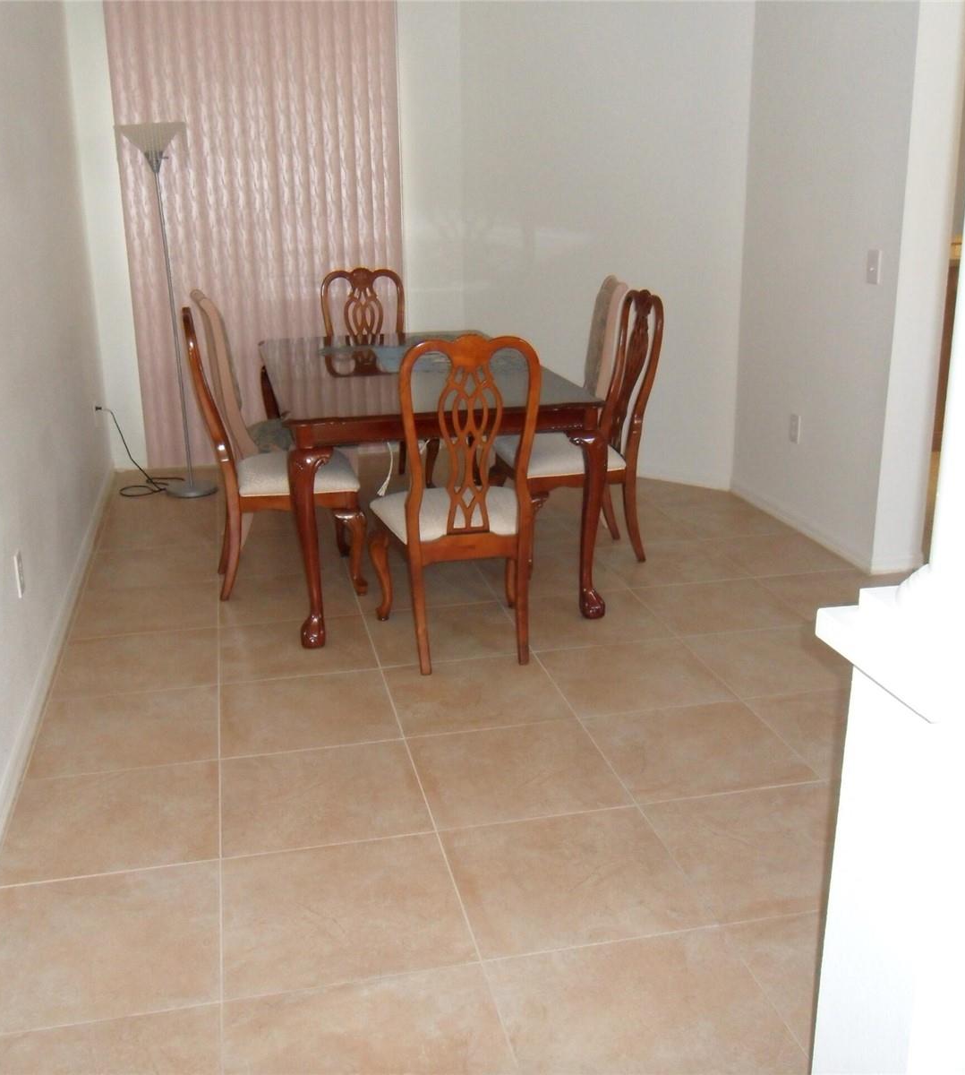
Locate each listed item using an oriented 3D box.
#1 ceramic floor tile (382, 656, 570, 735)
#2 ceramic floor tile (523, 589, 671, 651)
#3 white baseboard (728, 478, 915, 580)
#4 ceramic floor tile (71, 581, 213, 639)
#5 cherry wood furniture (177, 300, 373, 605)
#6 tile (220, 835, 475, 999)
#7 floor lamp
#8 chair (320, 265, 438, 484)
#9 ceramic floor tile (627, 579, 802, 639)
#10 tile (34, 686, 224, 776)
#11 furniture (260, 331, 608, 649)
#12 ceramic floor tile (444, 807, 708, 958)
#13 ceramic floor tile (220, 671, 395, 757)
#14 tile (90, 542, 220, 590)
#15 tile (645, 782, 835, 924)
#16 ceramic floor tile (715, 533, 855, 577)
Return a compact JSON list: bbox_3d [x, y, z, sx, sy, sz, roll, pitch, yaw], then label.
[{"bbox_3d":[-0.021,0.489,3.483,0.510,0.010,0.505,-4,18,-12],"label":"ceramic floor tile"},{"bbox_3d":[0.367,0.295,3.967,0.508,0.010,0.483,-5,18,-12],"label":"ceramic floor tile"},{"bbox_3d":[1.527,-0.092,5.154,0.222,0.083,1.349,-4,18,-12],"label":"white baseboard"},{"bbox_3d":[-1.226,0.269,4.098,0.508,0.010,0.483,-5,18,-12],"label":"ceramic floor tile"},{"bbox_3d":[-0.777,-0.336,4.166,0.620,1.044,0.517,-4,17,-12],"label":"cherry wood furniture"},{"bbox_3d":[-0.307,0.813,2.449,0.510,0.010,0.505,-4,18,-12],"label":"tile"},{"bbox_3d":[-1.494,-1.061,5.384,0.310,1.748,0.310,-5,18,-12],"label":"floor lamp"},{"bbox_3d":[-0.540,-0.776,5.618,0.527,1.044,0.644,-4,17,-12],"label":"chair"},{"bbox_3d":[0.826,0.250,3.999,0.488,0.010,0.488,-4,17,-12],"label":"ceramic floor tile"},{"bbox_3d":[-1.030,0.564,3.268,0.510,0.010,0.505,-4,18,-12],"label":"tile"},{"bbox_3d":[-0.304,-0.315,4.611,1.076,0.771,1.882,-5,18,-12],"label":"furniture"},{"bbox_3d":[0.186,0.734,2.416,0.488,0.010,0.488,-4,17,-12],"label":"ceramic floor tile"},{"bbox_3d":[-0.525,0.527,3.376,0.510,0.010,0.505,-4,18,-12],"label":"ceramic floor tile"},{"bbox_3d":[-1.333,0.126,4.547,0.508,0.010,0.483,-5,18,-12],"label":"tile"},{"bbox_3d":[0.661,0.700,2.516,0.488,0.010,0.488,-4,17,-12],"label":"tile"},{"bbox_3d":[1.280,0.079,4.768,0.475,0.010,0.485,-4,18,-12],"label":"ceramic floor tile"}]

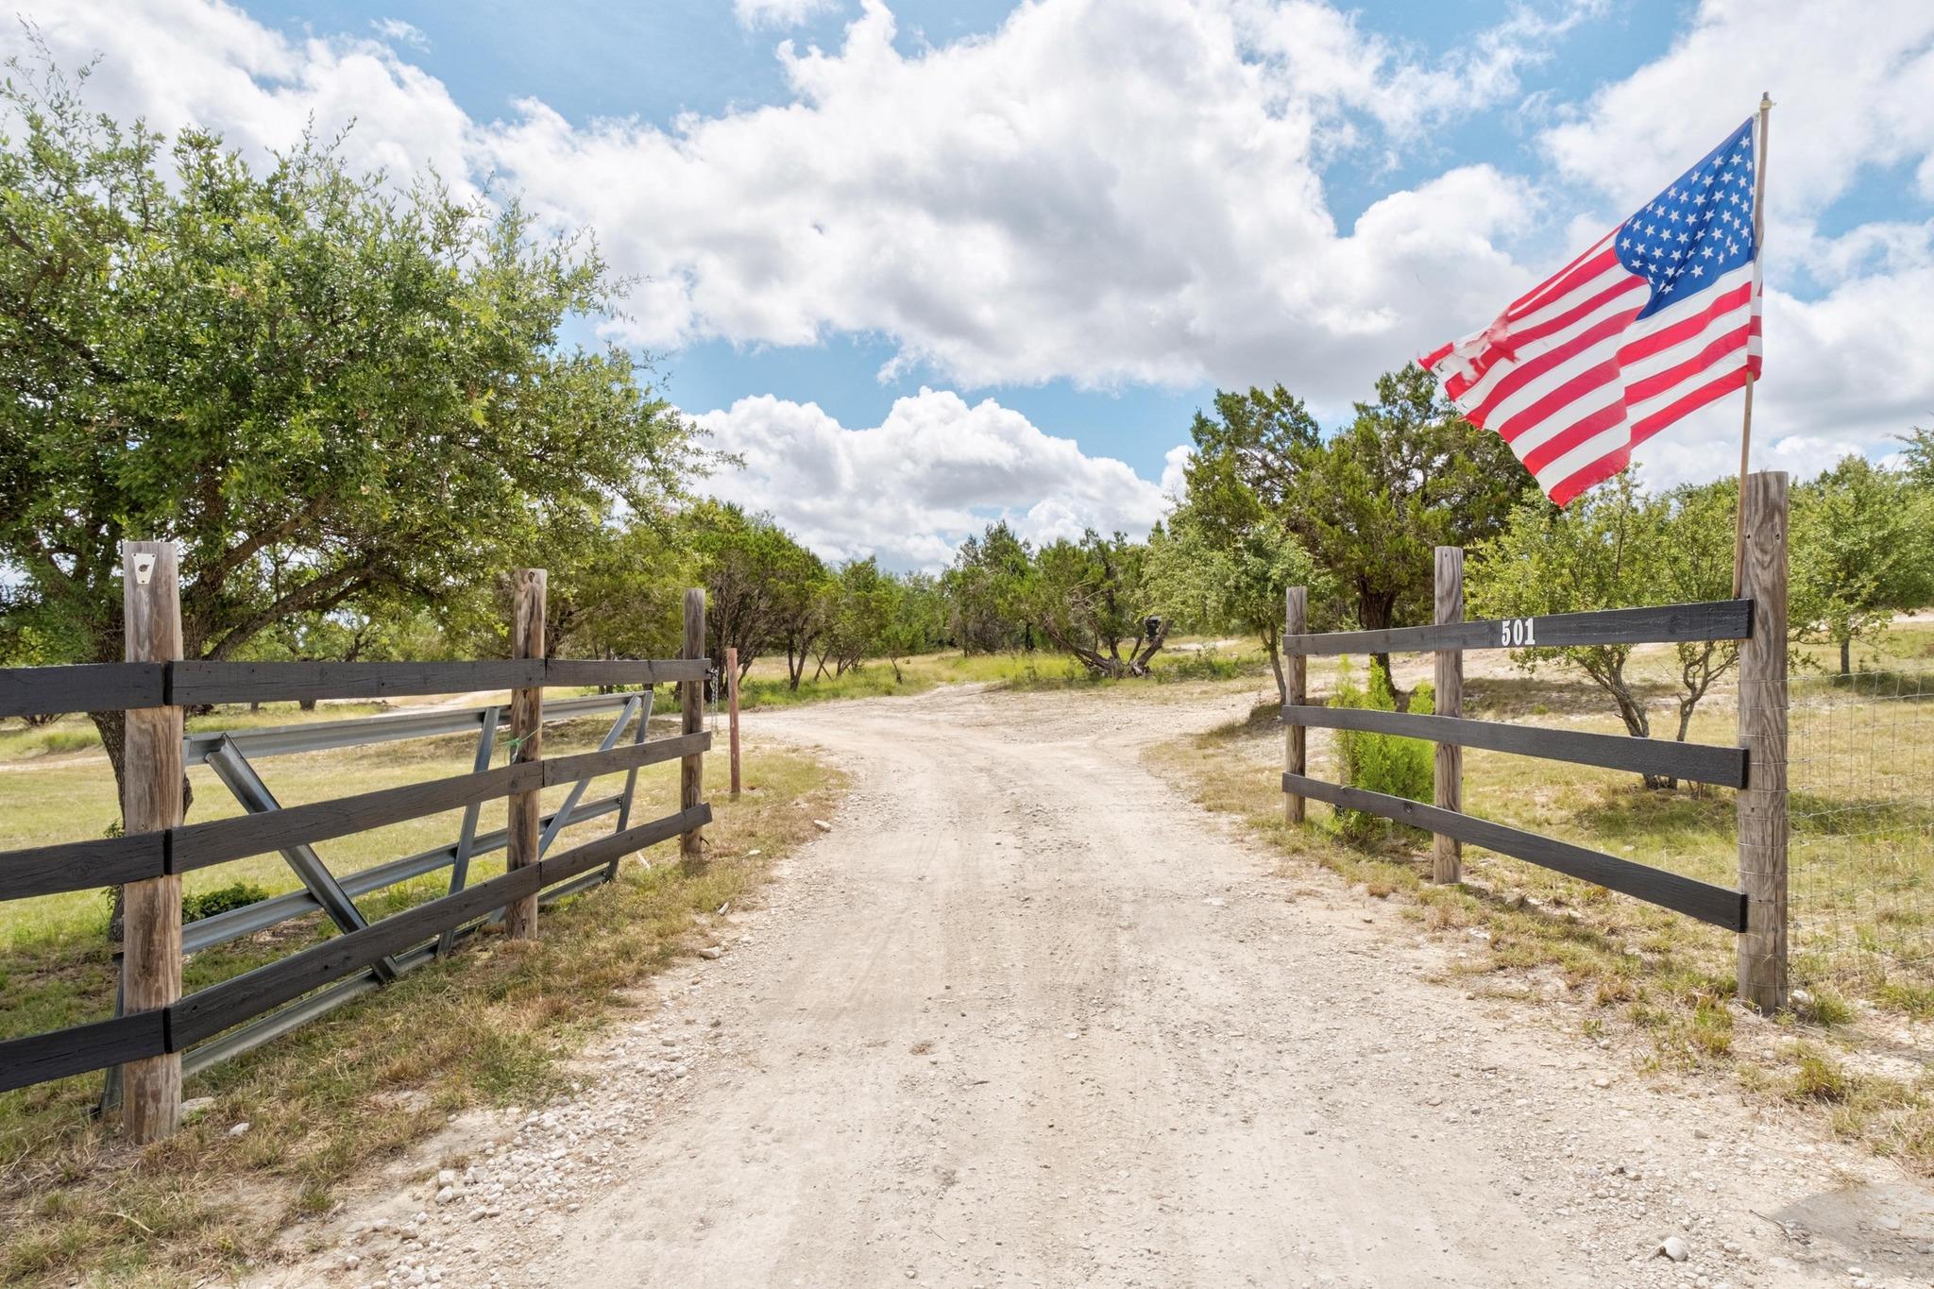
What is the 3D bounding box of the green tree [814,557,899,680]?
[{"bbox_3d":[-3.264,-0.778,30.000,2.580,3.600,2.500,0,0,0],"label":"green tree"}]

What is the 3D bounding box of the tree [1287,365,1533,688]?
[{"bbox_3d":[8.675,-2.266,20.000,4.730,6.300,4.700,0,0,0],"label":"tree"}]

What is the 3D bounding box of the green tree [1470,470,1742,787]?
[{"bbox_3d":[6.292,-0.148,10.000,2.680,3.050,2.600,0,0,0],"label":"green tree"}]

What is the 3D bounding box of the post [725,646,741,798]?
[{"bbox_3d":[-2.071,0.697,9.100,0.100,1.342,0.100,-2,0,0],"label":"post"}]

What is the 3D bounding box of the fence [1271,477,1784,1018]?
[{"bbox_3d":[2.620,0.355,5.600,0.220,1.920,4.140,0,0,-6],"label":"fence"}]

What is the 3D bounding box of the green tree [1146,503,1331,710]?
[{"bbox_3d":[5.077,-0.718,19.000,3.380,3.740,3.200,0,0,0],"label":"green tree"}]

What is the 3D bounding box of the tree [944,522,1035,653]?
[{"bbox_3d":[0.758,-1.754,32.000,3.020,4.090,3.000,0,0,0],"label":"tree"}]

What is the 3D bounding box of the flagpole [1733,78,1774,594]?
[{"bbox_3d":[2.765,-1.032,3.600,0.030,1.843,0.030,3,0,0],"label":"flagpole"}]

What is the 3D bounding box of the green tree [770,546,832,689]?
[{"bbox_3d":[-4.190,-0.680,25.500,1.620,3.700,1.800,0,0,0],"label":"green tree"}]

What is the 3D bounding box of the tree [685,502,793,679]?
[{"bbox_3d":[-5.201,-1.009,23.500,2.570,4.520,2.600,0,0,0],"label":"tree"}]

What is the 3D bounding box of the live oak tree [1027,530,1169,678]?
[{"bbox_3d":[3.310,-1.040,26.000,3.730,3.700,3.600,0,0,0],"label":"live oak tree"}]

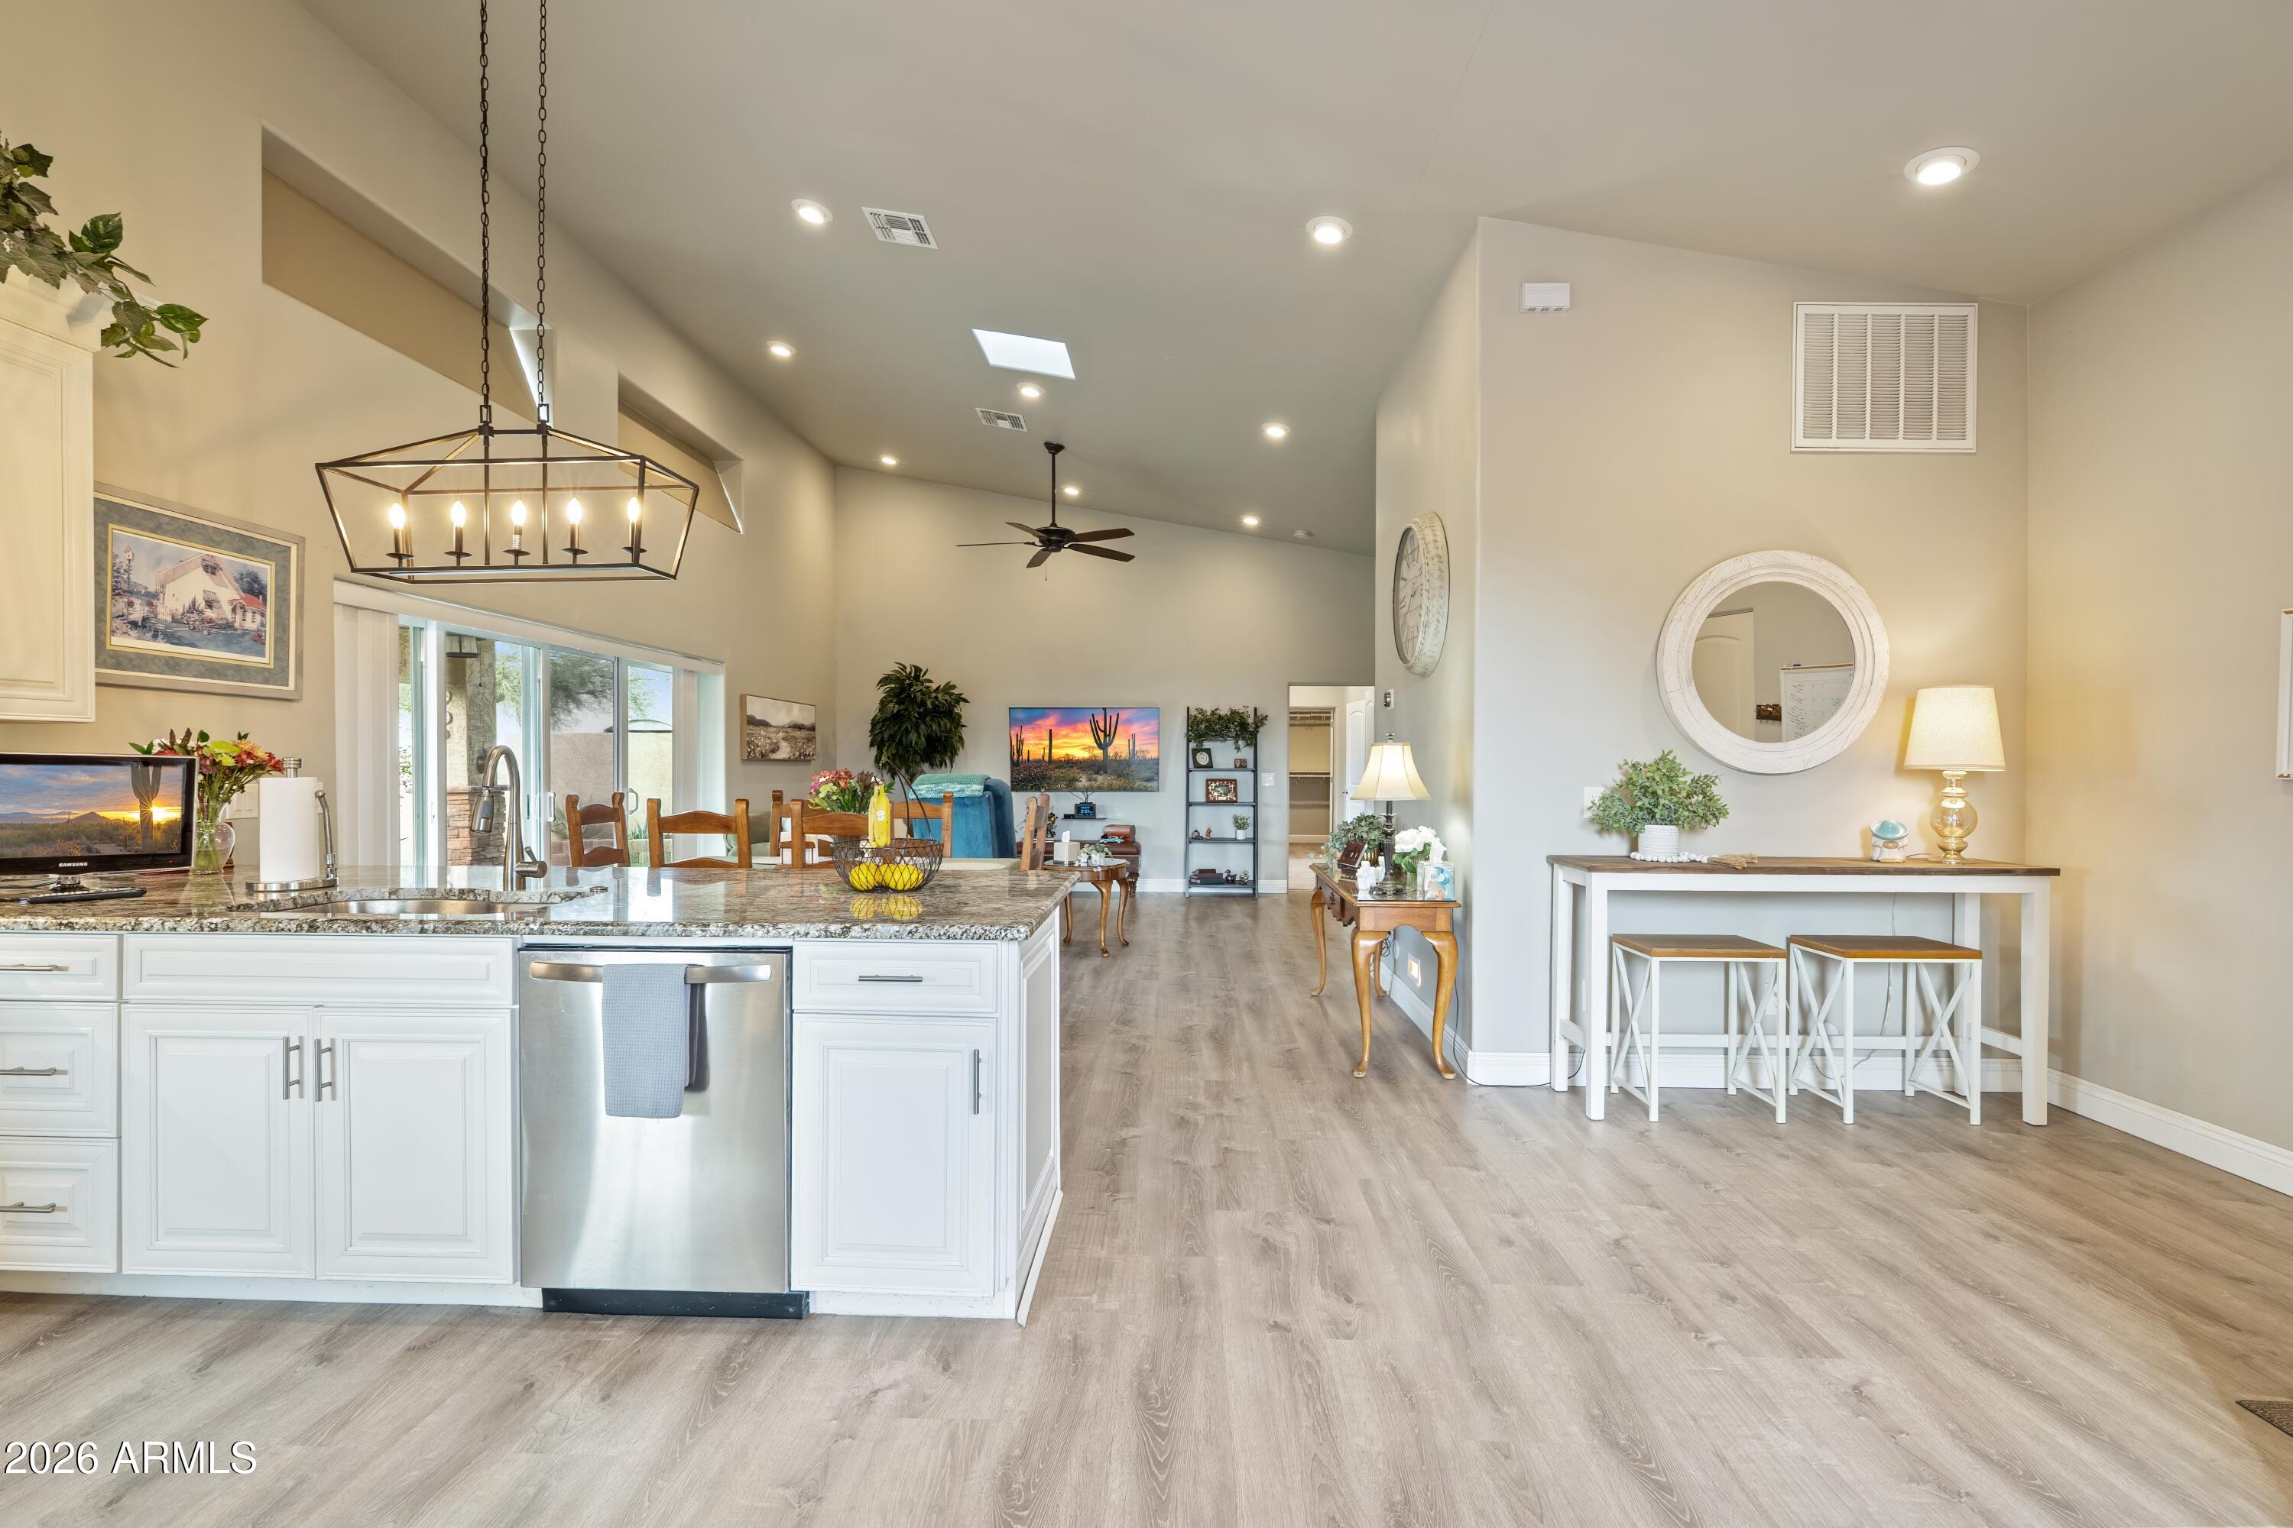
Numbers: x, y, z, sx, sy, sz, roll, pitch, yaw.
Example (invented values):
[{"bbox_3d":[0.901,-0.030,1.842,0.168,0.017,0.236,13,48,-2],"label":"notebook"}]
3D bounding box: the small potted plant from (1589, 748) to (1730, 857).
[{"bbox_3d":[1.894,0.149,3.760,0.500,0.410,0.400,0,0,2],"label":"small potted plant"}]

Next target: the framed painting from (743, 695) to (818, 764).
[{"bbox_3d":[-3.062,-0.282,8.573,0.050,0.510,1.450,0,0,2],"label":"framed painting"}]

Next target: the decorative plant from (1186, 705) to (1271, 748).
[{"bbox_3d":[0.787,-0.359,9.734,0.770,0.410,0.280,0,0,2],"label":"decorative plant"}]

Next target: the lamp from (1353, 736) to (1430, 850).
[{"bbox_3d":[1.076,0.202,4.442,0.350,0.670,0.350,0,0,2],"label":"lamp"}]

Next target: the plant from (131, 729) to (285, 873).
[{"bbox_3d":[-3.070,0.114,3.355,0.380,0.470,0.360,0,0,2],"label":"plant"}]

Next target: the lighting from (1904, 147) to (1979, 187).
[{"bbox_3d":[2.565,-1.919,3.288,0.190,0.040,0.190,10,0,2],"label":"lighting"}]

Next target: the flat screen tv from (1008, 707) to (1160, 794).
[{"bbox_3d":[-0.597,-0.140,9.800,1.460,0.825,0.060,0,0,2],"label":"flat screen tv"}]

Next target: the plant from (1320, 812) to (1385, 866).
[{"bbox_3d":[1.125,0.404,5.258,0.380,0.320,0.350,0,0,2],"label":"plant"}]

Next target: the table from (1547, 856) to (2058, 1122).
[{"bbox_3d":[2.359,0.817,3.755,1.610,0.900,0.420,0,0,2],"label":"table"}]

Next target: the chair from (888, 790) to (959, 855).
[{"bbox_3d":[-1.323,0.714,5.614,0.460,1.100,0.500,0,0,2],"label":"chair"}]

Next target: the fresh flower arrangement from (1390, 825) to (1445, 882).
[{"bbox_3d":[1.177,0.416,4.375,0.240,0.300,0.240,0,0,2],"label":"fresh flower arrangement"}]

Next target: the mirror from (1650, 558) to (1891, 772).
[{"bbox_3d":[2.415,-0.391,3.939,0.850,0.850,0.050,0,0,2],"label":"mirror"}]

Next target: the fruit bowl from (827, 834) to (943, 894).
[{"bbox_3d":[-0.727,0.280,2.841,0.310,0.140,0.310,0,0,0],"label":"fruit bowl"}]

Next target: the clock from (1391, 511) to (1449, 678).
[{"bbox_3d":[1.291,-0.797,4.827,0.085,0.775,0.775,0,0,2],"label":"clock"}]

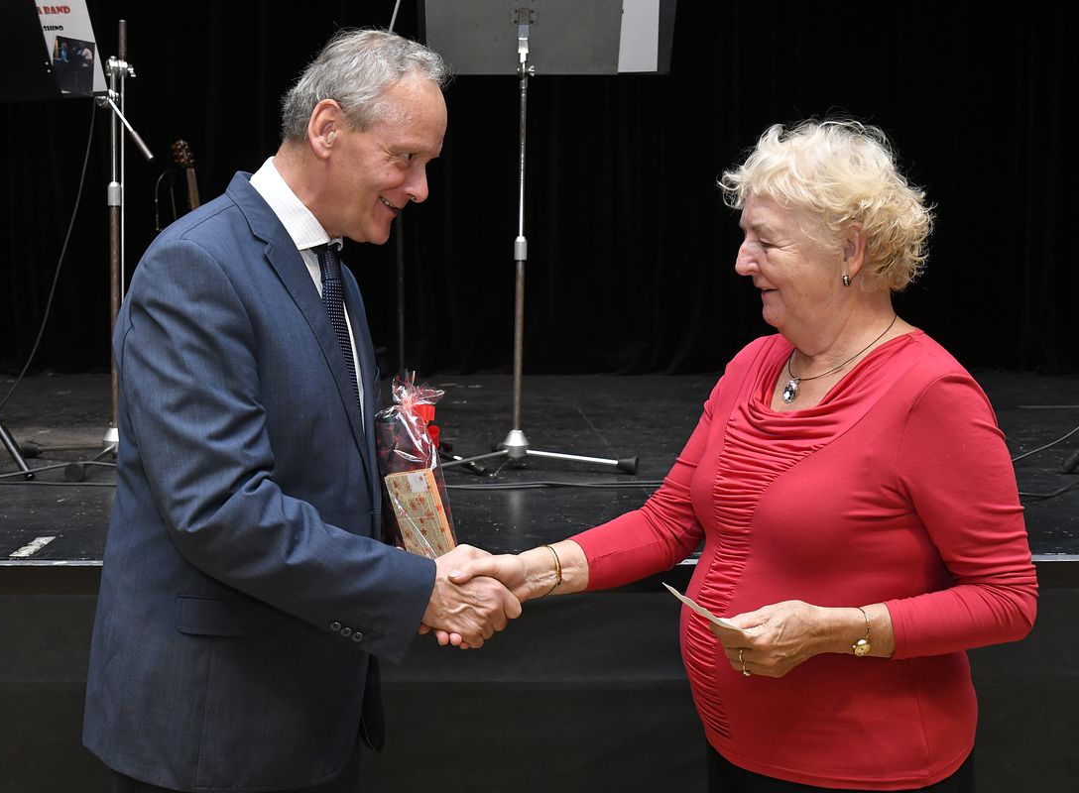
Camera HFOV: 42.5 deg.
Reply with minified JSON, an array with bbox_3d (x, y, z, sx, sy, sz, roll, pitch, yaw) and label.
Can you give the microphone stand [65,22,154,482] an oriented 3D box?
[{"bbox_3d":[-1.260,-0.437,3.998,0.620,1.297,0.560,0,5,-2],"label":"microphone stand"}]

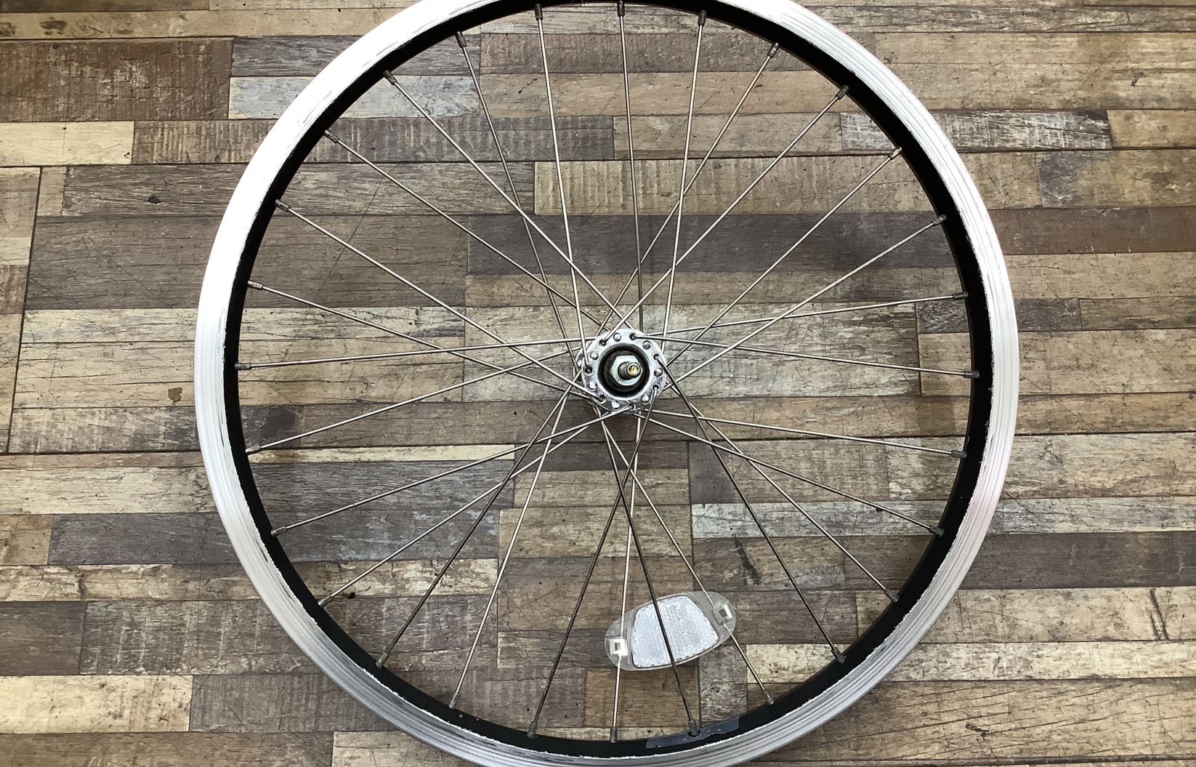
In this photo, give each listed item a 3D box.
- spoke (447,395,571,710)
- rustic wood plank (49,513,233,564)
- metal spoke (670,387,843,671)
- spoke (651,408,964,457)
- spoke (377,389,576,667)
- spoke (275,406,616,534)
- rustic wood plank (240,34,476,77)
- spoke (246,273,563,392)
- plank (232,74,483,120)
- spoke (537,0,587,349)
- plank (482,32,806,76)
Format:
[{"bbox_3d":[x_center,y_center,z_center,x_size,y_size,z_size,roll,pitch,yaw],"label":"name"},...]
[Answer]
[{"bbox_3d":[-0.044,0.082,0.568,0.004,0.004,0.183,21,80,-4],"label":"spoke"},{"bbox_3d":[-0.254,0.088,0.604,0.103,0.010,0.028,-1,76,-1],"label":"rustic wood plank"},{"bbox_3d":[0.081,0.069,0.562,0.004,0.005,0.202,-33,103,-4],"label":"metal spoke"},{"bbox_3d":[0.103,0.026,0.600,0.202,0.005,0.004,8,90,6],"label":"spoke"},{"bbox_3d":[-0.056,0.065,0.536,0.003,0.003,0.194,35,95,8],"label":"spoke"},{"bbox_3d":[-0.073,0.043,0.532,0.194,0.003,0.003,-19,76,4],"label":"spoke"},{"bbox_3d":[-0.151,-0.204,0.676,0.154,0.010,0.028,-1,76,-1],"label":"rustic wood plank"},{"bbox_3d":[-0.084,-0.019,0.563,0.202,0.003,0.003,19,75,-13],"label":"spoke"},{"bbox_3d":[-0.155,-0.182,0.691,0.158,0.012,0.030,-1,76,-1],"label":"plank"},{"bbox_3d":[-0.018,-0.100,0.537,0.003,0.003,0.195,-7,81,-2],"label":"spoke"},{"bbox_3d":[0.033,-0.207,0.679,0.212,0.010,0.029,-1,76,-1],"label":"plank"}]

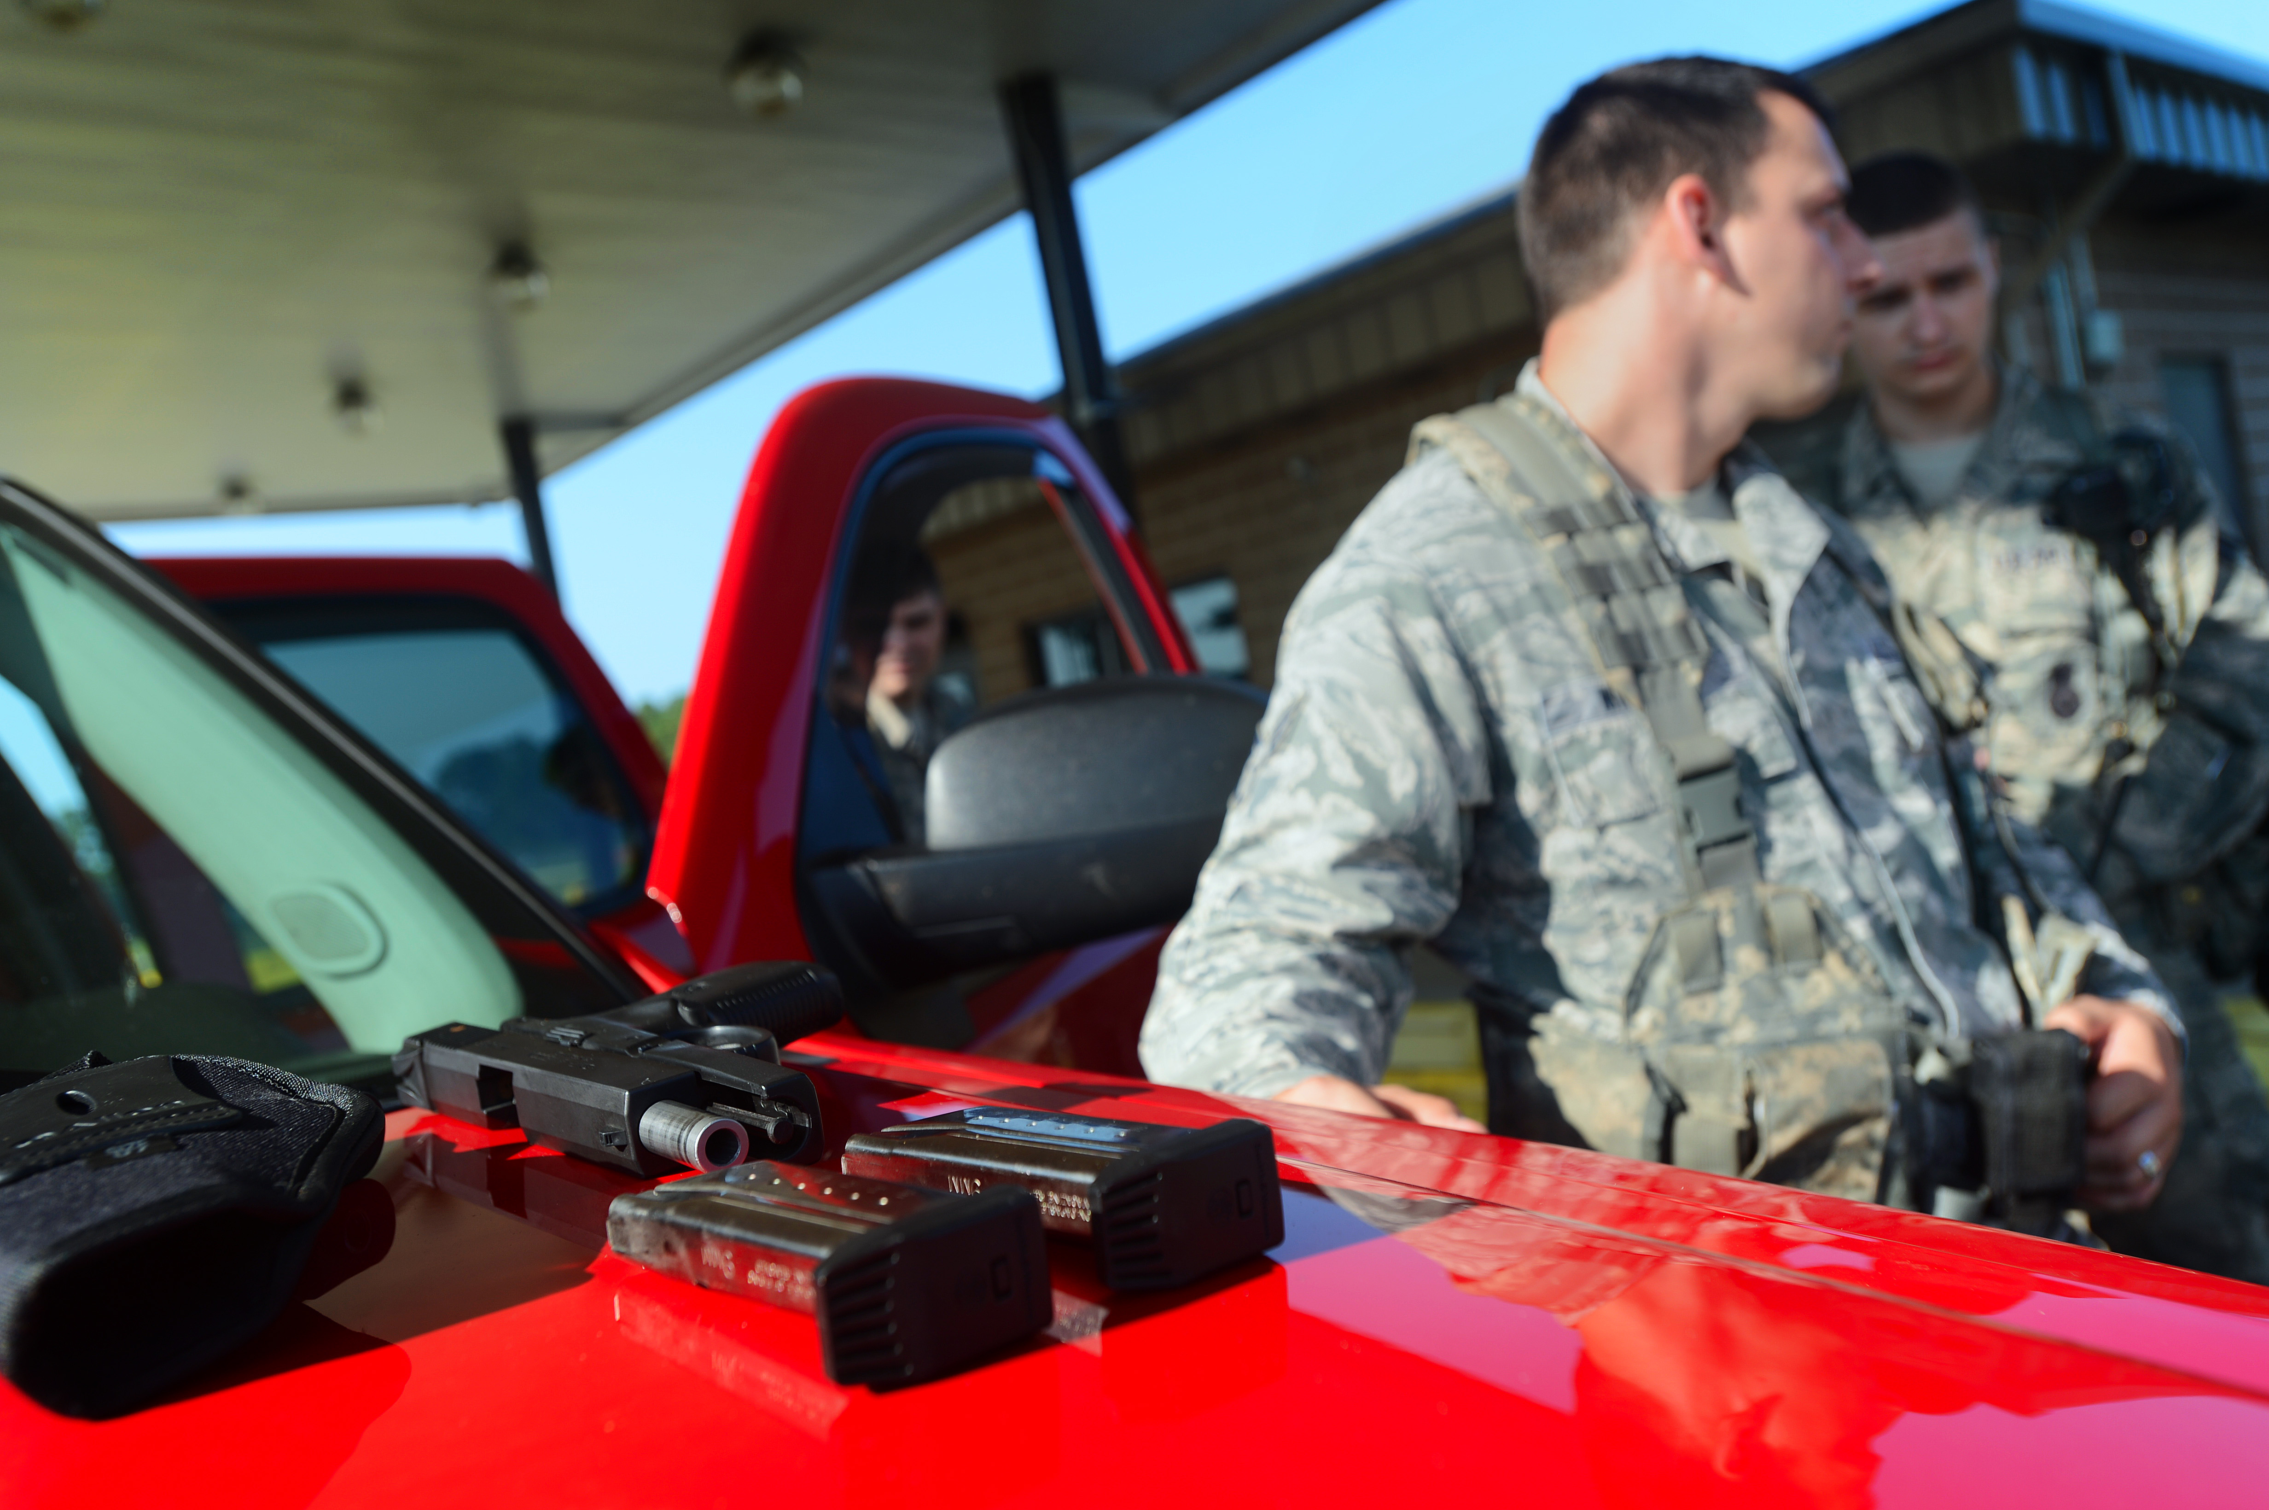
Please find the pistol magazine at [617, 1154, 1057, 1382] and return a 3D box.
[{"bbox_3d":[-0.079,0.121,0.426,0.051,0.030,0.117,-8,2,-43],"label":"pistol magazine"}]

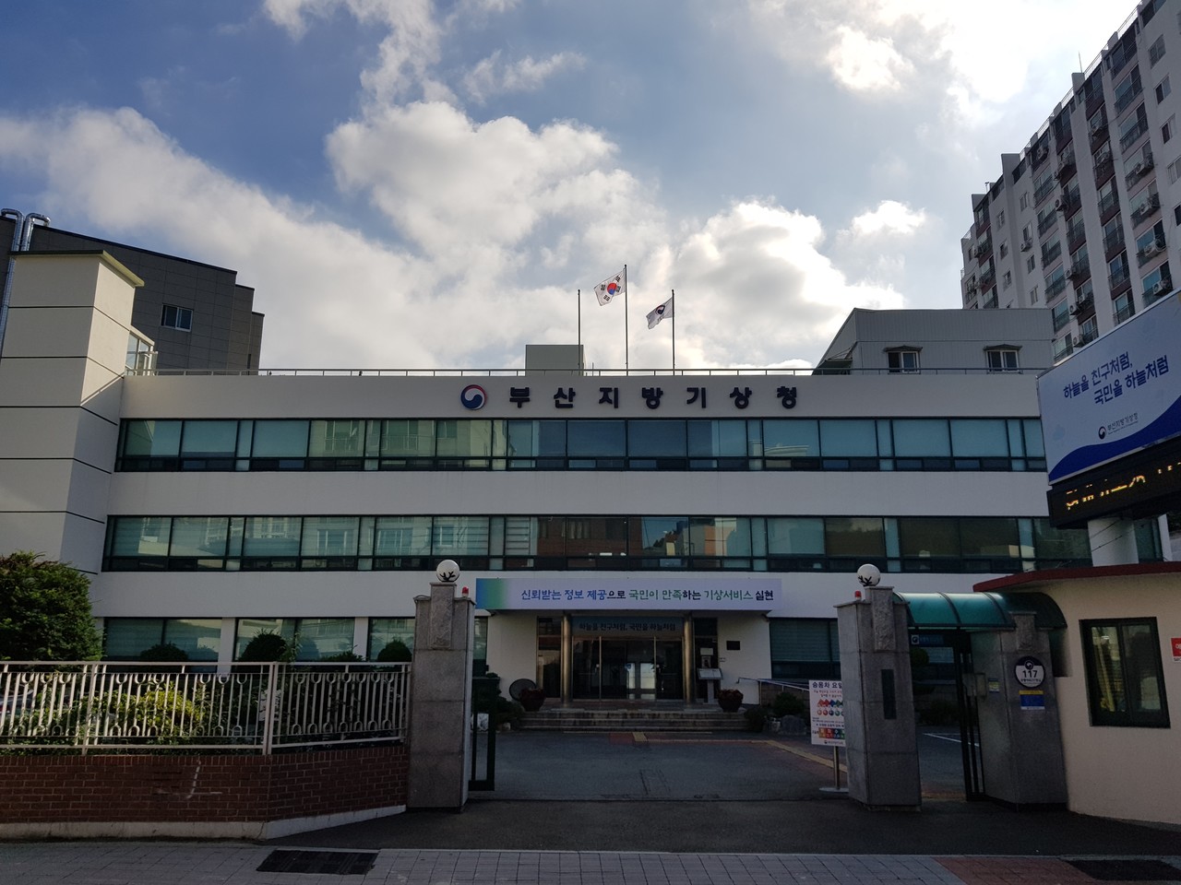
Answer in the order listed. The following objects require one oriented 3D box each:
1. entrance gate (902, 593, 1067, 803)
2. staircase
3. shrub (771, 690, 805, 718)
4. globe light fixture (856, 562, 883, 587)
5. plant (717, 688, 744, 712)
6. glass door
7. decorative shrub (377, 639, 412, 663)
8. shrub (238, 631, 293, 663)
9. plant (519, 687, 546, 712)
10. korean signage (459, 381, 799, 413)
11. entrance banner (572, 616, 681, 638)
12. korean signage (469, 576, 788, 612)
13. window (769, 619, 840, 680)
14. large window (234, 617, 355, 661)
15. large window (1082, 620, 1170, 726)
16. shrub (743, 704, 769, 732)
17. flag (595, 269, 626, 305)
[{"bbox_3d":[4.580,2.983,10.511,1.780,2.400,1.100,0,-14,1],"label":"entrance gate"},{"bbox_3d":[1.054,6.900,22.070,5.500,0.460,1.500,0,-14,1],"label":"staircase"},{"bbox_3d":[4.989,6.645,22.239,0.860,0.780,0.860,0,-14,1],"label":"shrub"},{"bbox_3d":[3.331,1.593,10.598,0.270,0.270,0.270,0,-14,1],"label":"globe light fixture"},{"bbox_3d":[4.030,7.408,25.576,0.795,0.691,0.795,0,-13,2],"label":"plant"},{"bbox_3d":[1.328,7.999,31.423,3.935,2.186,0.150,0,-13,2],"label":"glass door"},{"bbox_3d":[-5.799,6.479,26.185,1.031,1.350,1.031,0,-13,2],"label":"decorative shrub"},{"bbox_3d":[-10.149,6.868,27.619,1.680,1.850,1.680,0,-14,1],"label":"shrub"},{"bbox_3d":[-1.700,7.453,25.732,0.751,0.695,0.751,0,-13,2],"label":"plant"},{"bbox_3d":[1.349,-1.565,31.162,11.860,1.000,0.150,0,-14,1],"label":"korean signage"},{"bbox_3d":[1.226,6.186,29.661,3.650,0.680,0.060,0,-14,1],"label":"entrance banner"},{"bbox_3d":[1.174,4.685,27.561,9.467,1.048,0.060,0,-13,2],"label":"korean signage"},{"bbox_3d":[7.469,6.408,27.502,3.763,1.881,0.200,0,-13,2],"label":"window"},{"bbox_3d":[-9.329,6.481,27.975,3.819,1.927,0.200,0,-13,2],"label":"large window"},{"bbox_3d":[5.699,2.459,9.479,0.730,1.130,0.120,-10,-17,36],"label":"large window"},{"bbox_3d":[3.968,6.687,21.430,0.620,0.630,0.620,0,-14,1],"label":"shrub"},{"bbox_3d":[0.718,-5.562,31.762,1.106,1.362,0.350,0,-13,2],"label":"flag"}]

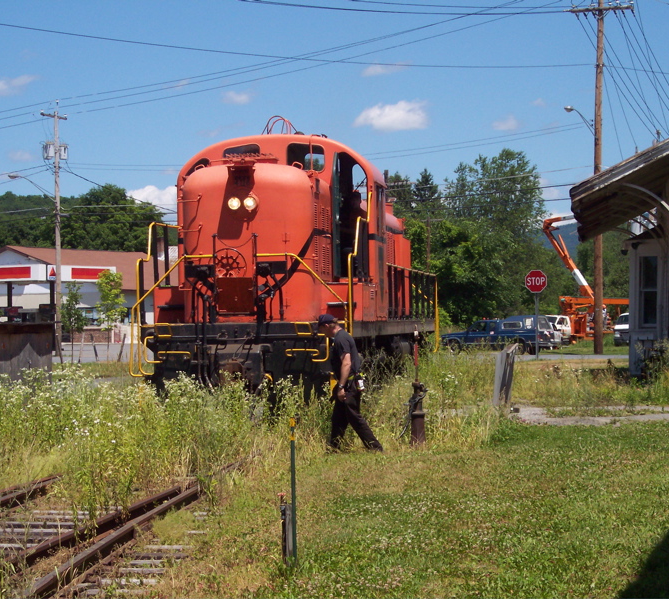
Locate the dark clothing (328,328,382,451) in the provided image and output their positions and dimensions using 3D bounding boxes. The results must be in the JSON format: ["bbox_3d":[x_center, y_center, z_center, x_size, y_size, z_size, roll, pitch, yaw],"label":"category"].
[{"bbox_3d":[0.246,1.109,25.300,0.660,1.500,0.540,0,0,9],"label":"dark clothing"}]

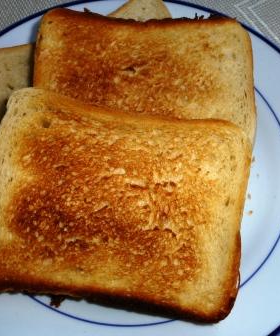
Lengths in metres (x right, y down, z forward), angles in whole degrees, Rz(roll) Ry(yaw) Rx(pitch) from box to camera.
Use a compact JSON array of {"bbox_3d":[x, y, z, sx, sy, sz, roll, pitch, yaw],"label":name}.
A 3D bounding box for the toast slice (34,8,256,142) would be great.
[{"bbox_3d":[0.002,-0.043,0.242,0.121,0.014,0.097,2,70,0],"label":"toast slice"}]

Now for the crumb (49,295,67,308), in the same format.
[{"bbox_3d":[-0.040,0.064,0.206,0.008,0.005,0.006,1,63,0],"label":"crumb"}]

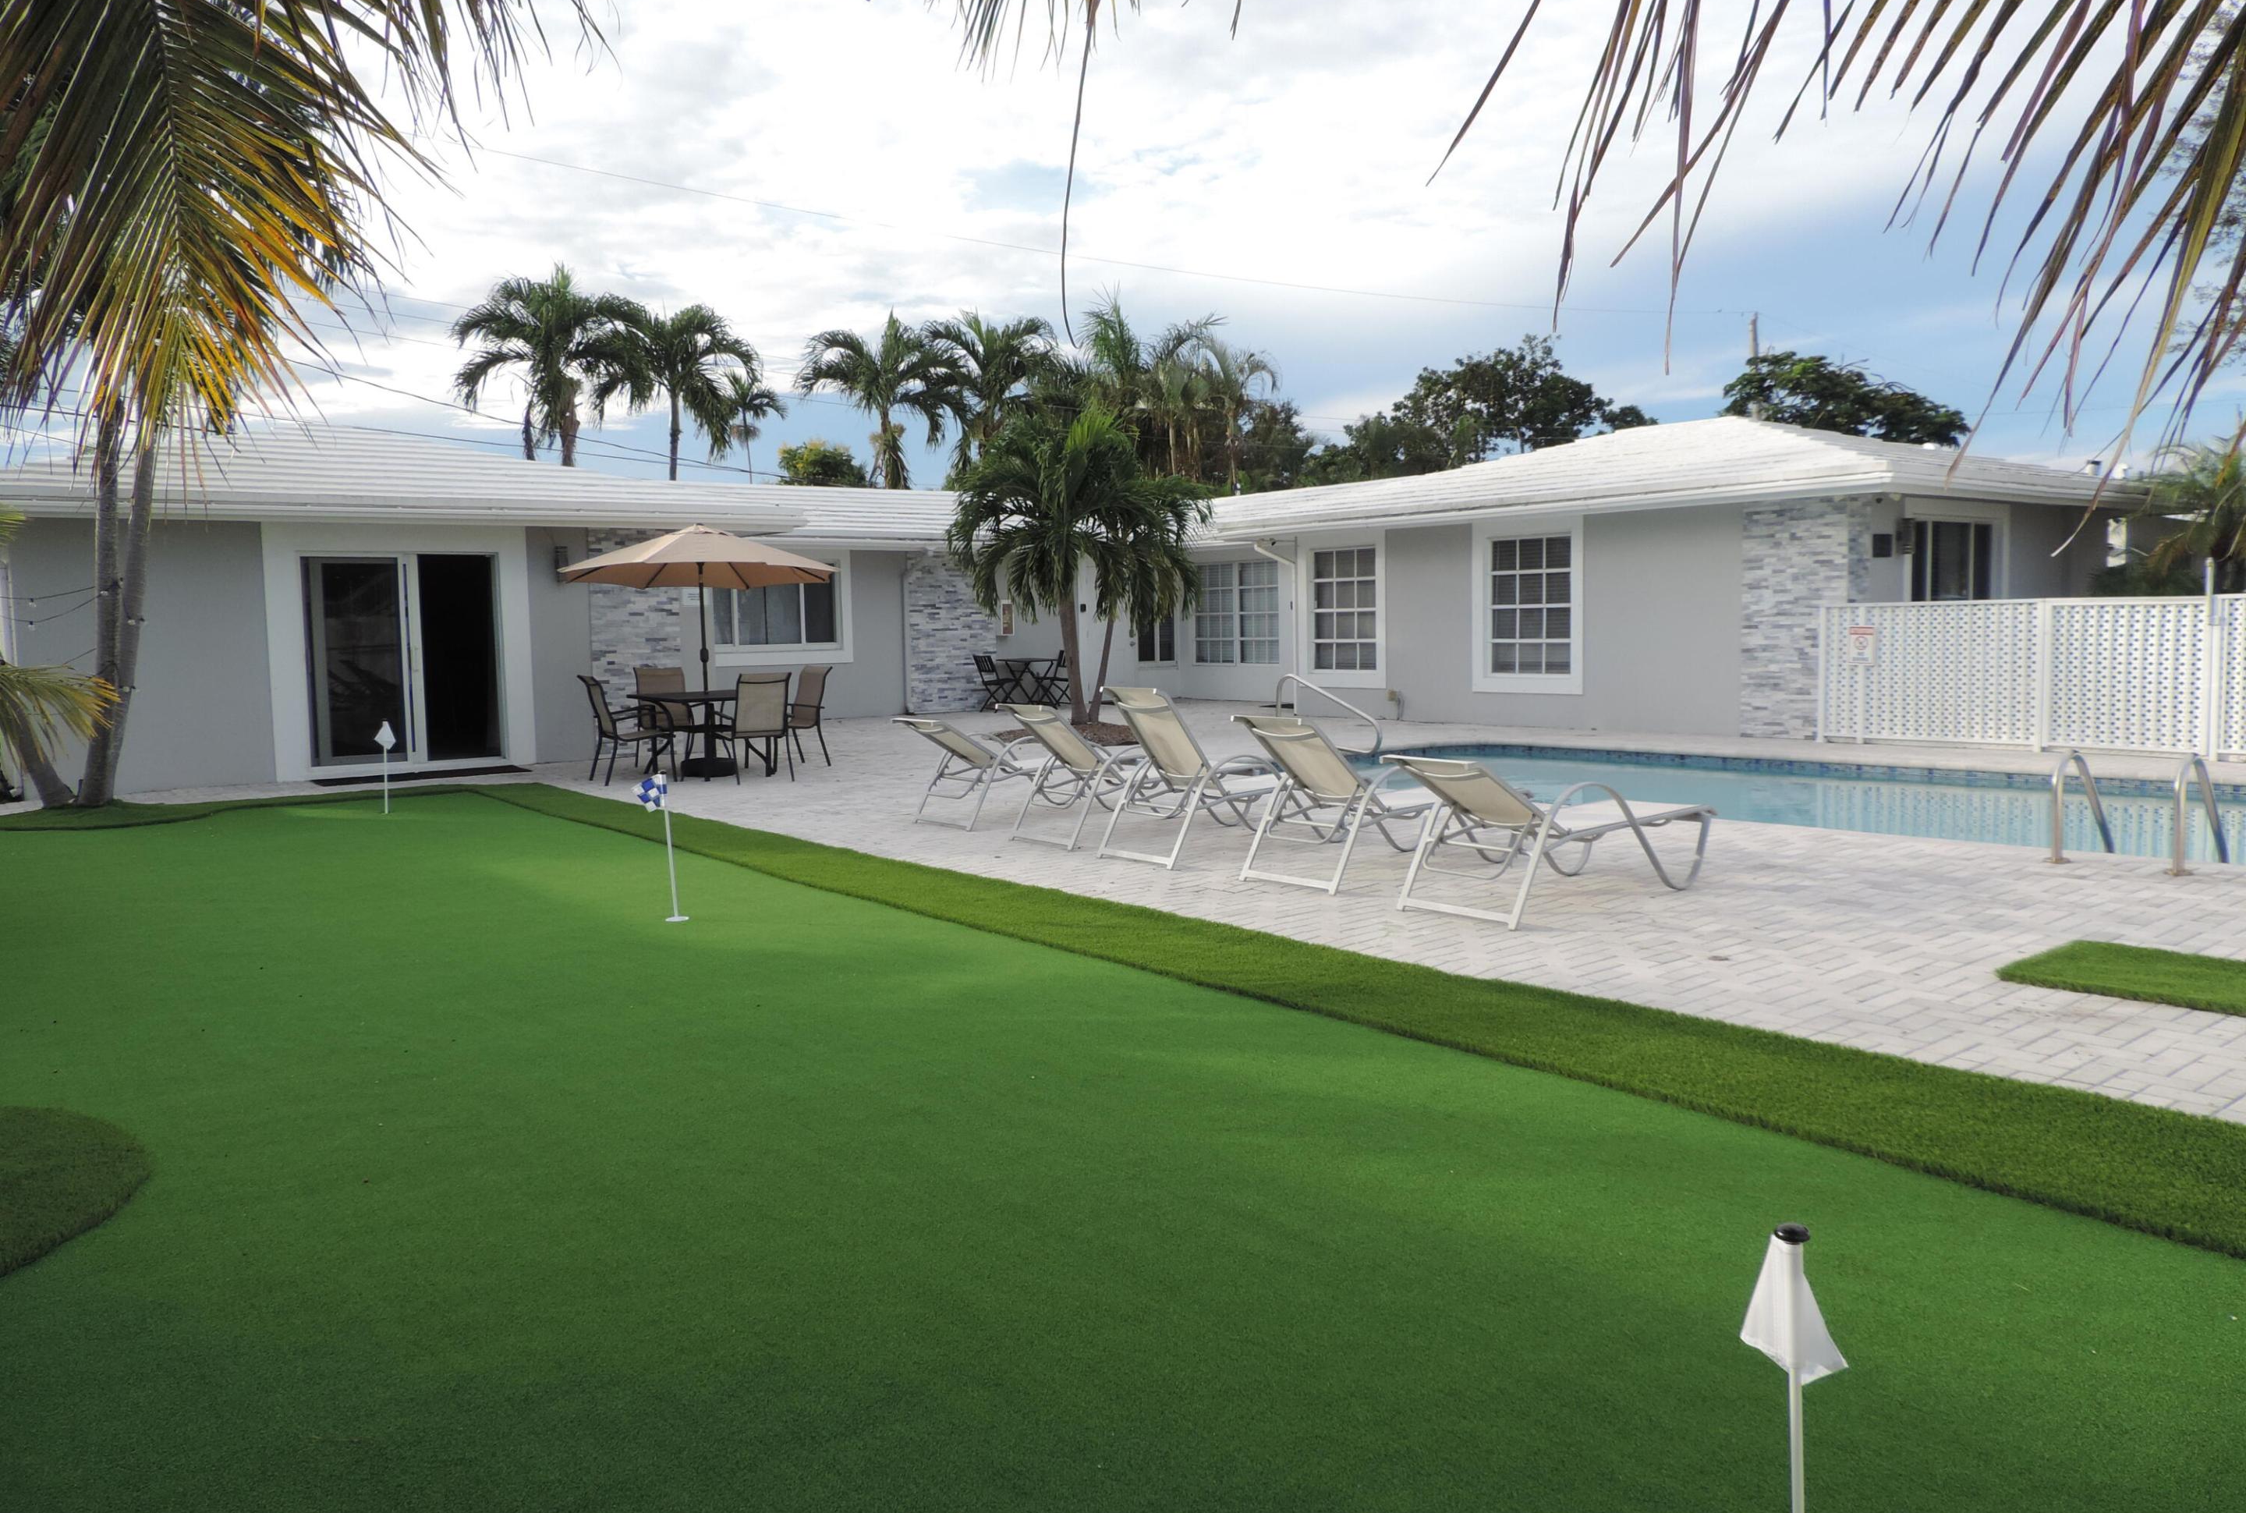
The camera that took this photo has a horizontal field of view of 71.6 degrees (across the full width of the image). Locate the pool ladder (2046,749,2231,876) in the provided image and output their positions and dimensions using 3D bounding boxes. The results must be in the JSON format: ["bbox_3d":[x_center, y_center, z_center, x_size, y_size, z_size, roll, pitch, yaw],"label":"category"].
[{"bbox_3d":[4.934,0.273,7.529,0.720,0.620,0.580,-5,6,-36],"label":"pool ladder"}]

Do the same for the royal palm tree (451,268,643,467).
[{"bbox_3d":[-10.290,-4.867,28.334,3.400,7.869,3.400,-1,5,0],"label":"royal palm tree"}]

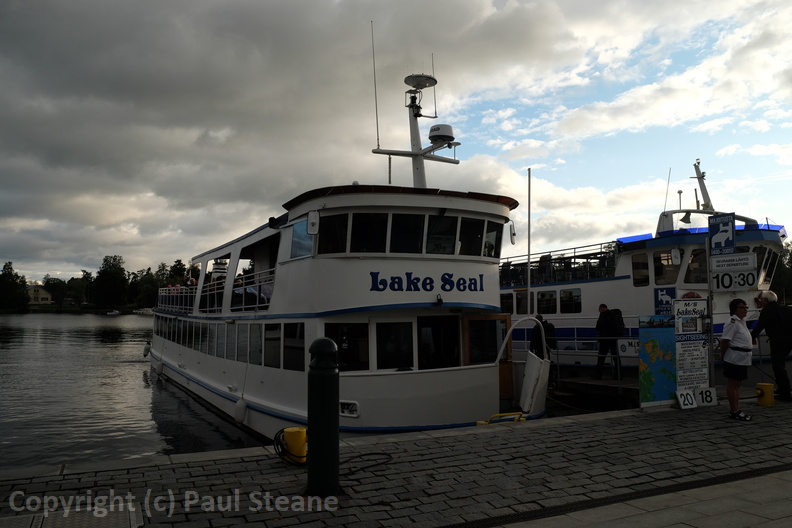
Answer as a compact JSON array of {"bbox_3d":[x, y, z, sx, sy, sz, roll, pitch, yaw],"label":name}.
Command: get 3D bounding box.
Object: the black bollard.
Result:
[{"bbox_3d":[-0.580,1.205,4.782,0.250,1.219,0.250,0,-4,0],"label":"black bollard"}]

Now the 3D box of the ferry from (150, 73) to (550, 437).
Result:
[{"bbox_3d":[-3.666,0.556,19.580,5.600,7.685,21.400,2,-5,-28],"label":"ferry"}]

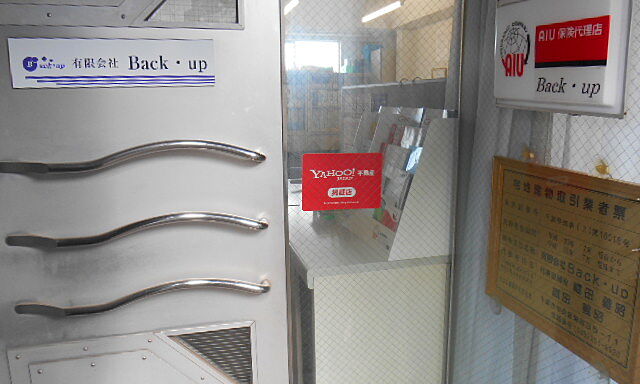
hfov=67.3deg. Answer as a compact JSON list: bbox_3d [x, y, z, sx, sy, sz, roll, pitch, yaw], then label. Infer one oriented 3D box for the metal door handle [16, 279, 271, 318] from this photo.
[{"bbox_3d":[-0.422,0.253,1.191,0.598,0.060,0.061,-3,12,-14],"label":"metal door handle"}]

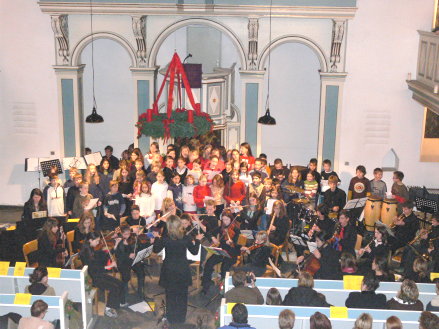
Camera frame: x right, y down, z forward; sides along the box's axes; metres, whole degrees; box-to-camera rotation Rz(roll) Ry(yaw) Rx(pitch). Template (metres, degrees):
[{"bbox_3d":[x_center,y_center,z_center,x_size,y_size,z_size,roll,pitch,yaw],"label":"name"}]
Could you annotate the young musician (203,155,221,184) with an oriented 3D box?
[{"bbox_3d":[-0.180,0.499,13.774,0.420,1.420,0.320,2,14,3],"label":"young musician"}]

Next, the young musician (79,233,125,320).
[{"bbox_3d":[-1.801,1.682,10.041,0.760,1.280,0.480,6,15,17],"label":"young musician"}]

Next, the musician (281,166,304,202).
[{"bbox_3d":[1.443,0.721,13.043,0.450,1.363,0.330,4,14,14],"label":"musician"}]

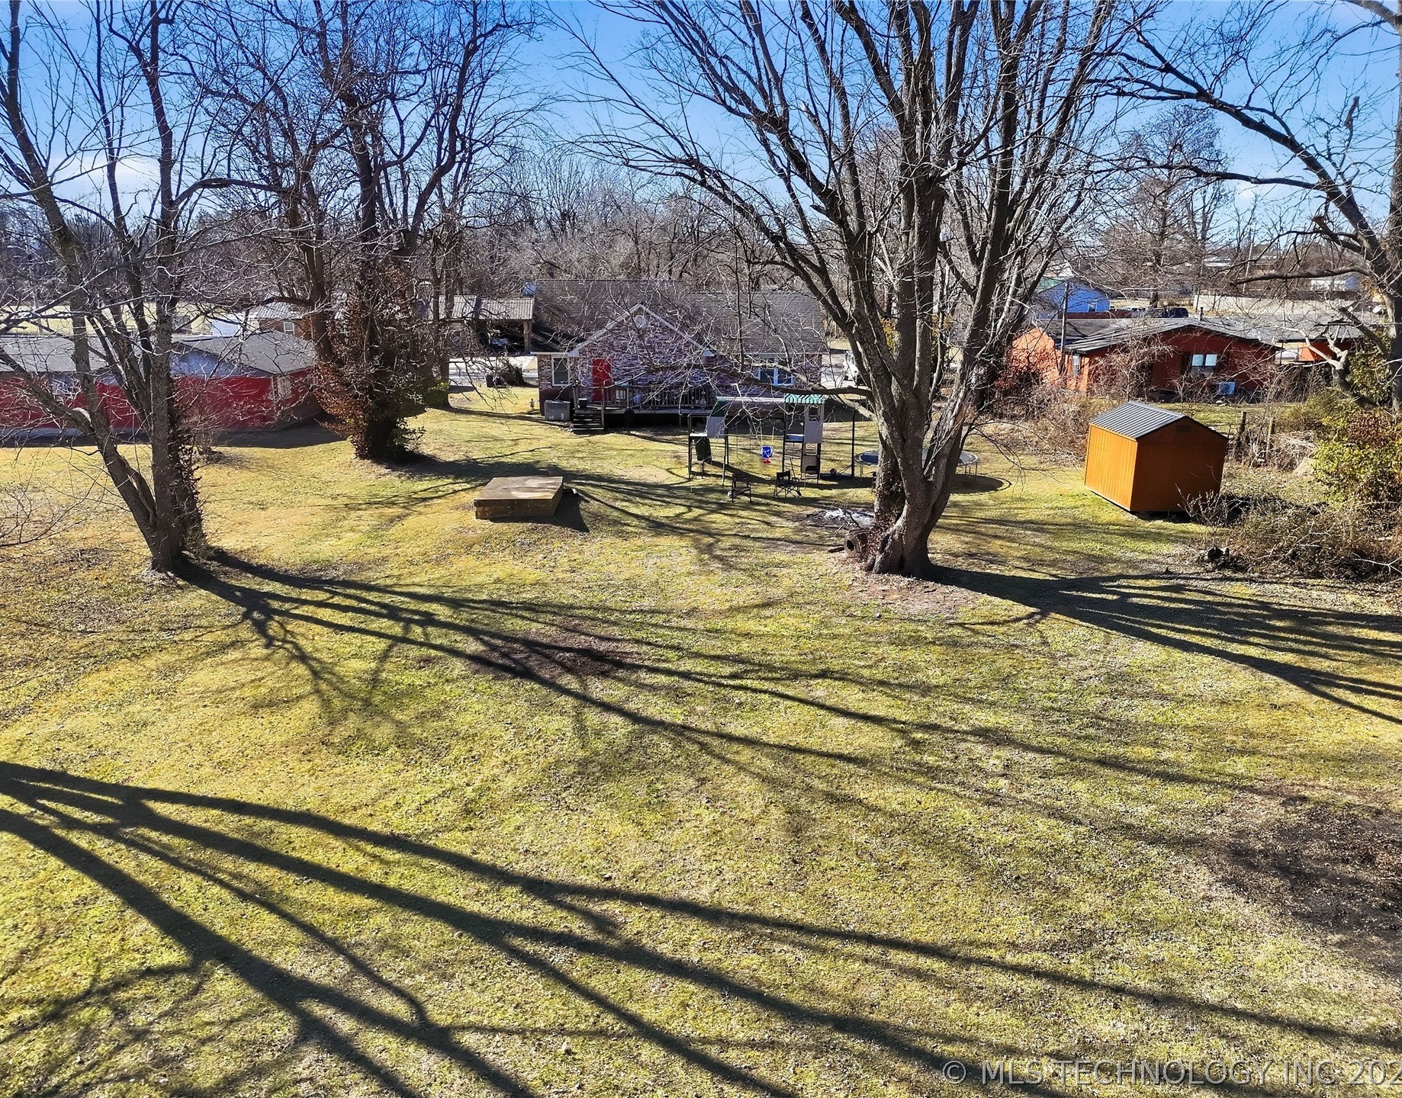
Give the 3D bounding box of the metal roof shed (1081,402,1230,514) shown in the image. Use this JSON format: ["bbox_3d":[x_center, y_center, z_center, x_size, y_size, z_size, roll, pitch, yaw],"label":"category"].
[{"bbox_3d":[13.165,-2.740,29.586,2.520,2.675,3.540,0,15,0],"label":"metal roof shed"}]

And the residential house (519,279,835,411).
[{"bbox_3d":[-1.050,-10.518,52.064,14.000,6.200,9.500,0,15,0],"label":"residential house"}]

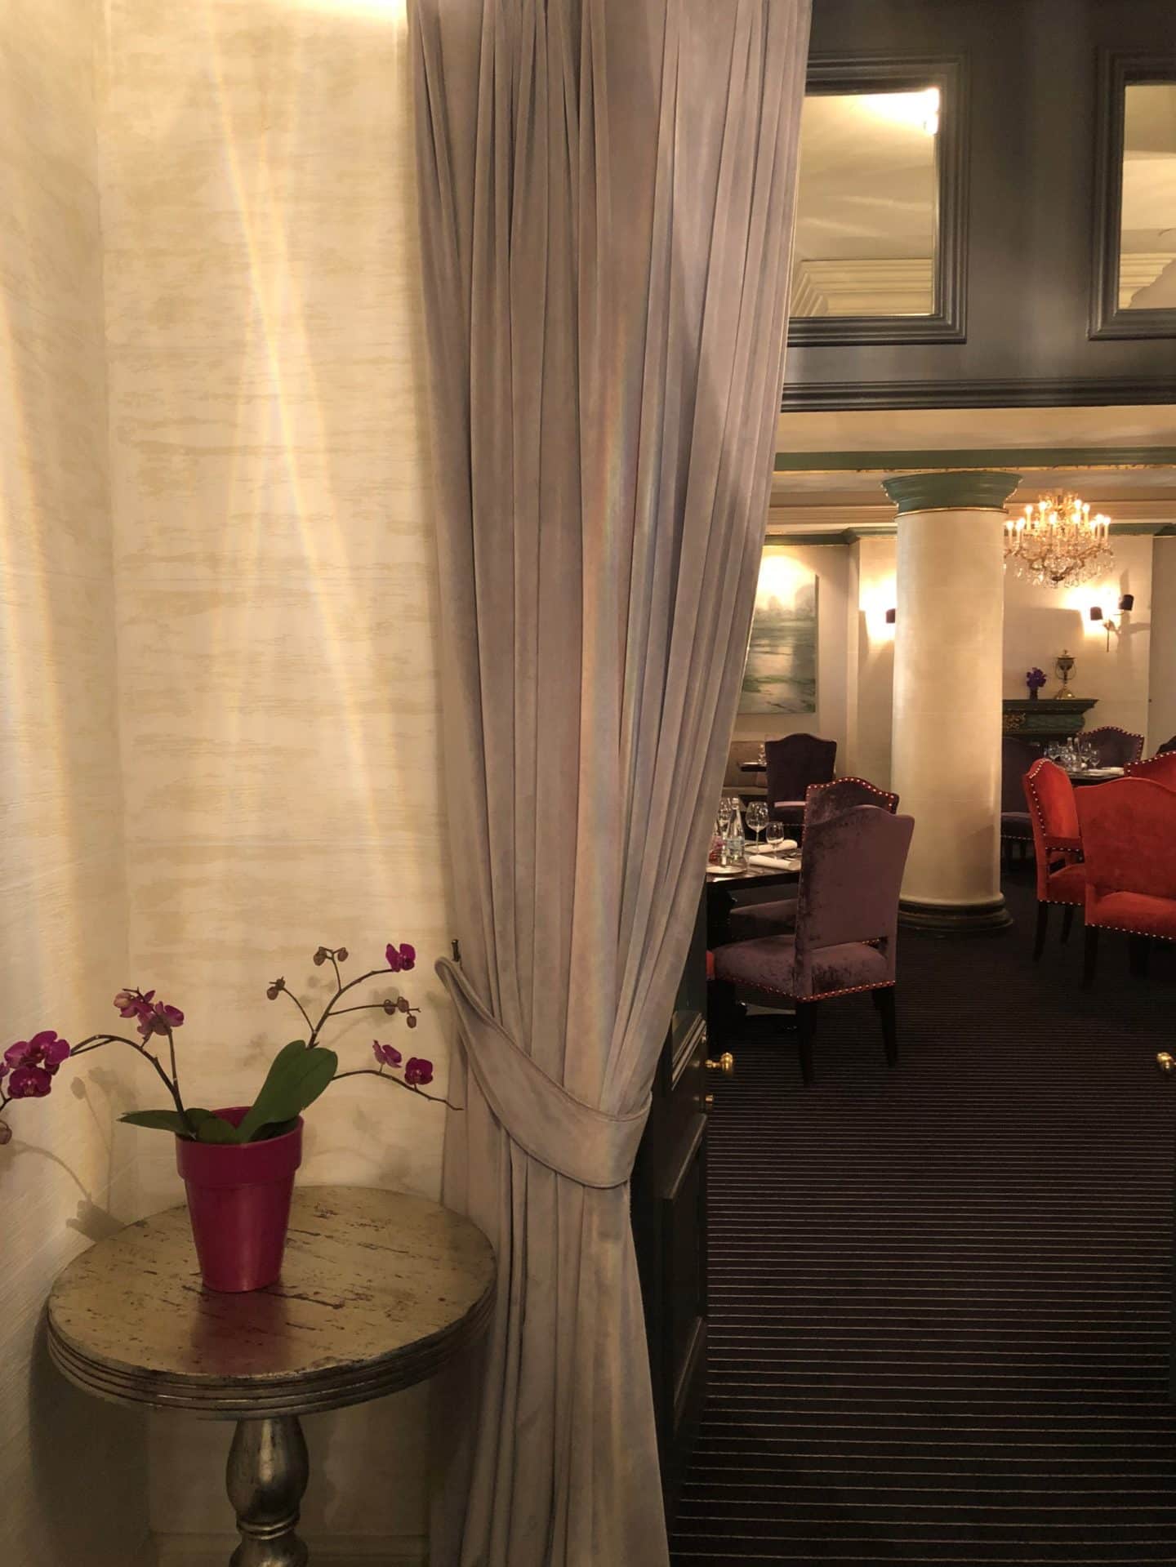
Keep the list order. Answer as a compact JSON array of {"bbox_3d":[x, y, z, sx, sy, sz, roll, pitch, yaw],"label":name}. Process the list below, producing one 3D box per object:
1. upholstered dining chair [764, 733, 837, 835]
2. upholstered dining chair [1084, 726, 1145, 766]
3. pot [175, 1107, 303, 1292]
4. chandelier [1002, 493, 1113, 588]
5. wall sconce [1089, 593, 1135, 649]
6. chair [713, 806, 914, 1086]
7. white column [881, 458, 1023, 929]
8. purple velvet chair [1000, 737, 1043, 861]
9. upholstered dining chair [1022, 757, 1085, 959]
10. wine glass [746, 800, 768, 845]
[{"bbox_3d":[1.785,0.113,10.670,0.600,1.080,0.640,0,5,9],"label":"upholstered dining chair"},{"bbox_3d":[4.426,0.070,10.904,0.600,1.080,0.640,3,6,38],"label":"upholstered dining chair"},{"bbox_3d":[-0.447,0.539,1.638,0.157,0.197,0.157,0,5,0],"label":"pot"},{"bbox_3d":[3.728,-1.944,10.080,0.910,0.780,0.910,0,5,3],"label":"chandelier"},{"bbox_3d":[5.015,-1.575,12.239,0.420,0.530,0.240,0,5,3],"label":"wall sconce"},{"bbox_3d":[0.907,0.600,5.107,0.490,1.065,0.640,-3,5,-28],"label":"chair"},{"bbox_3d":[2.286,-0.510,8.035,0.845,2.757,0.845,0,5,3],"label":"white column"},{"bbox_3d":[3.314,0.178,9.745,0.600,1.080,0.640,4,7,45],"label":"purple velvet chair"},{"bbox_3d":[2.824,0.417,6.983,0.650,1.080,0.600,3,6,35],"label":"upholstered dining chair"},{"bbox_3d":[0.776,0.198,5.847,0.100,0.220,0.100,0,5,3],"label":"wine glass"}]

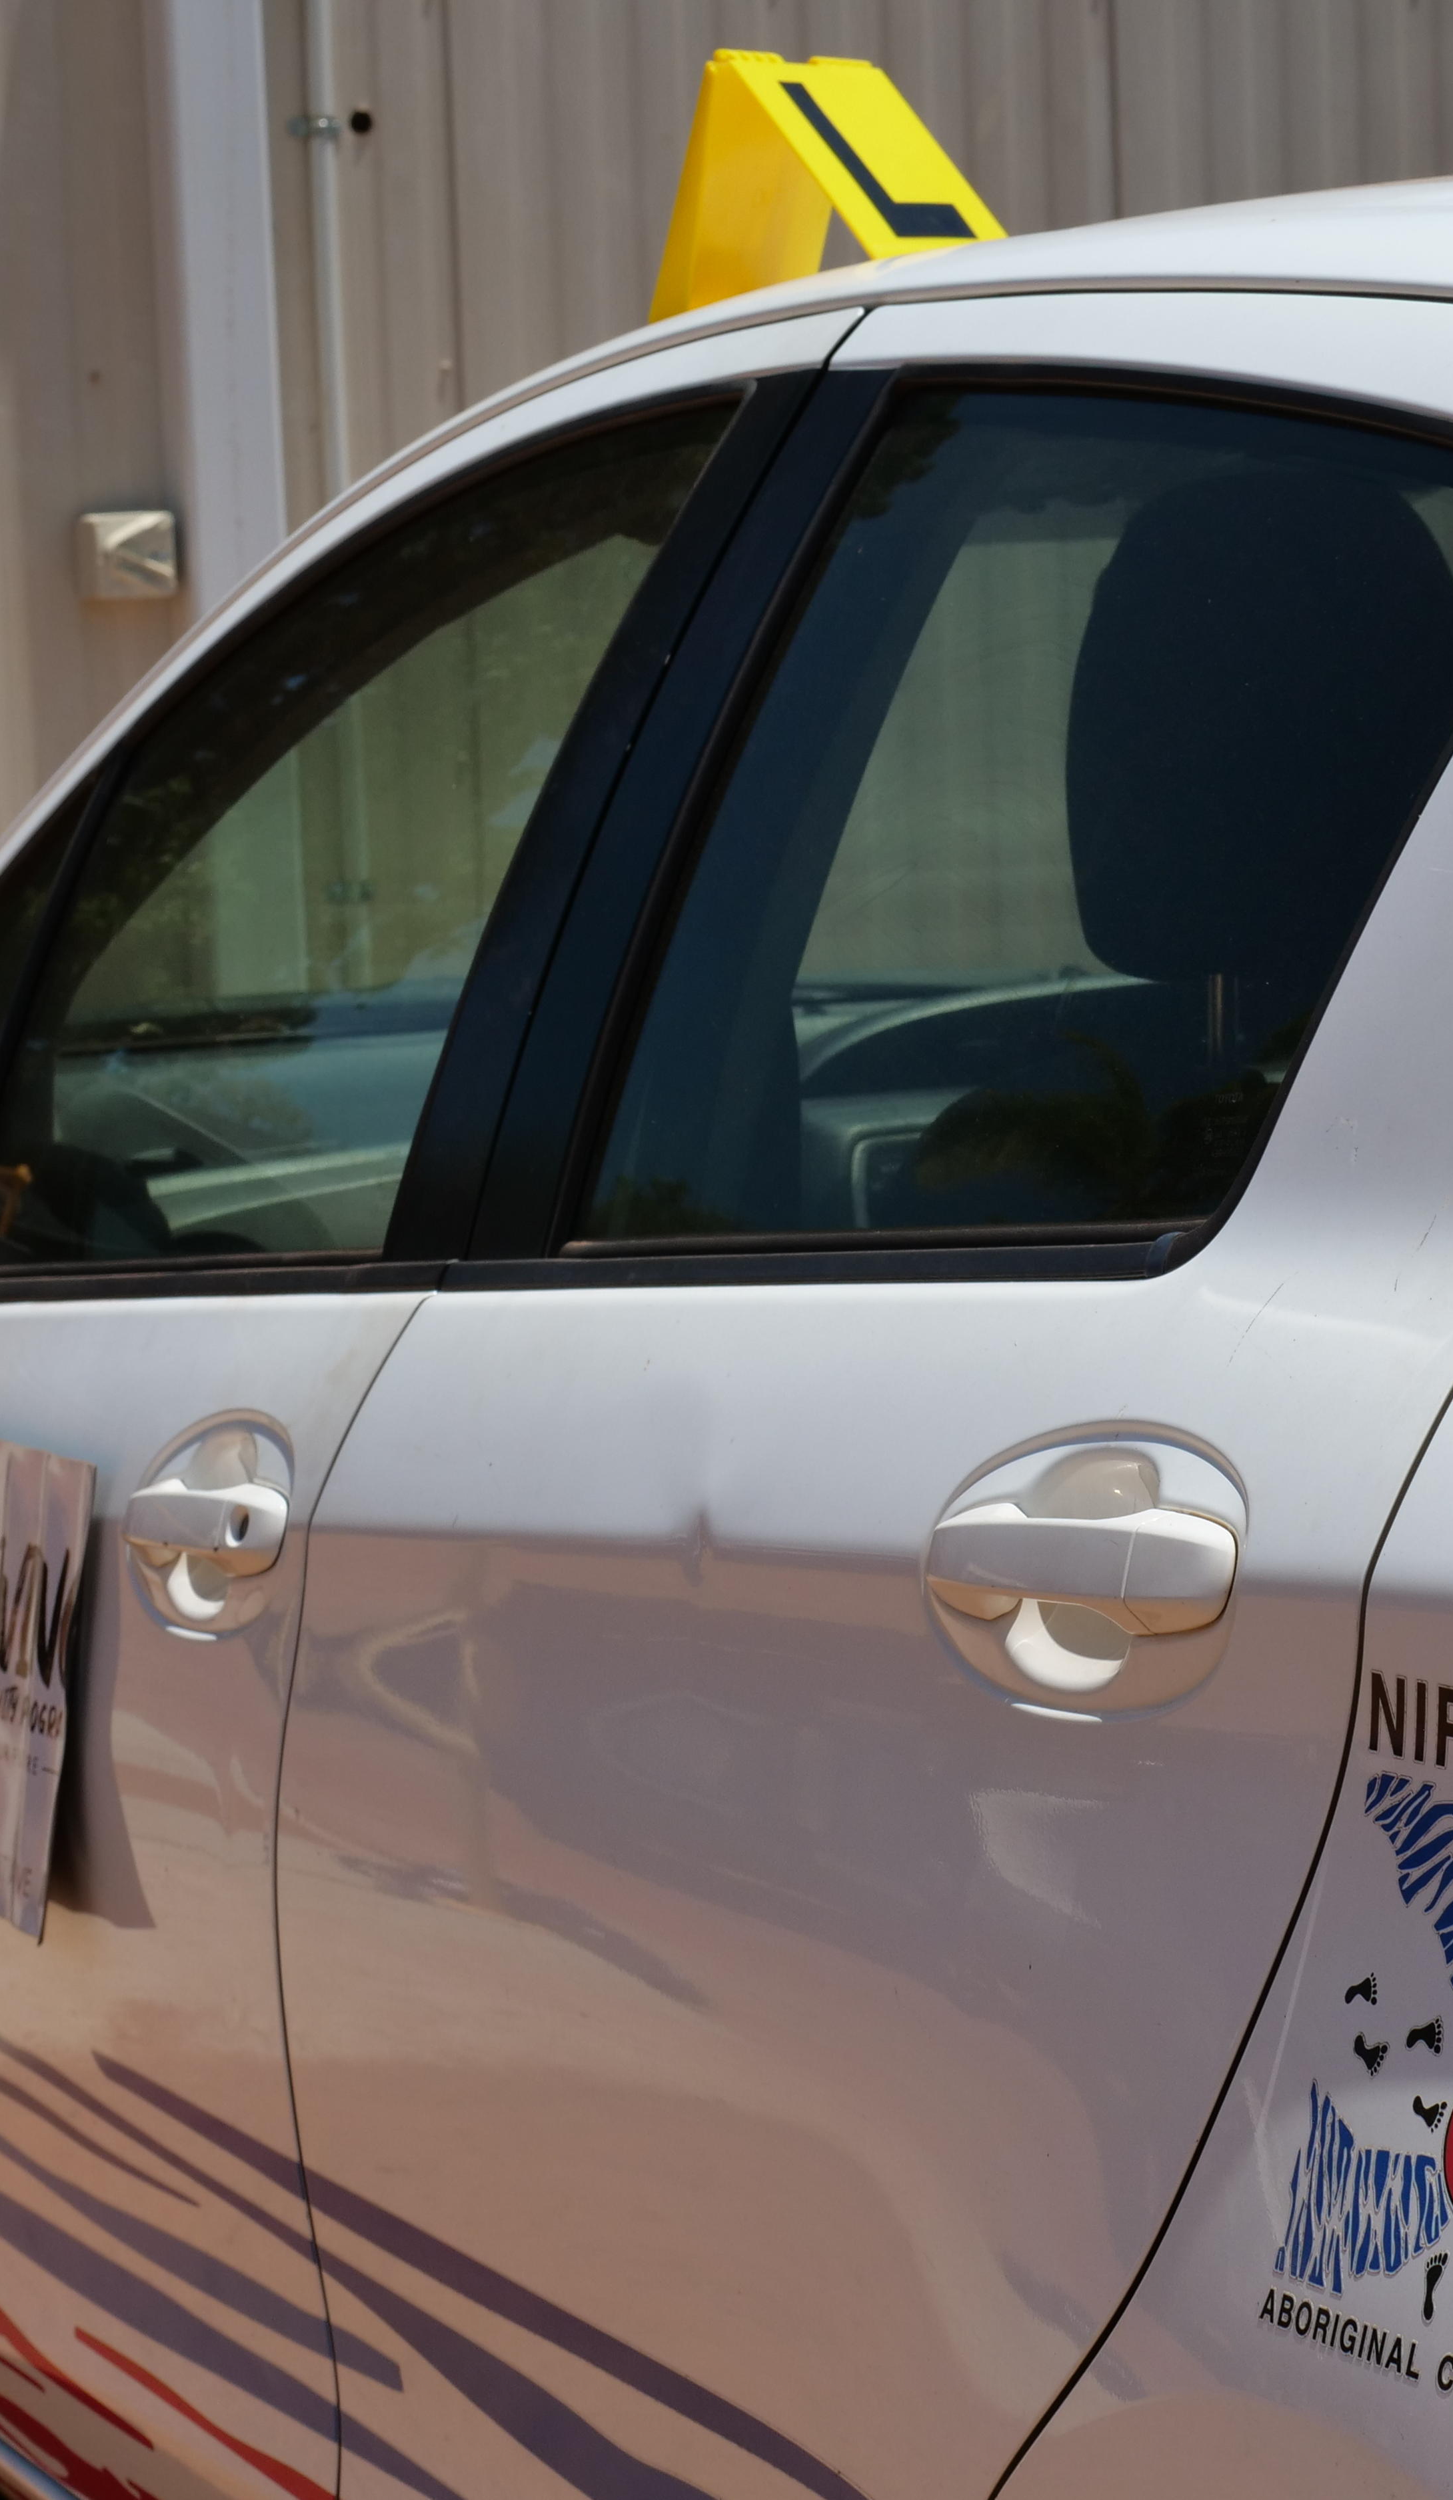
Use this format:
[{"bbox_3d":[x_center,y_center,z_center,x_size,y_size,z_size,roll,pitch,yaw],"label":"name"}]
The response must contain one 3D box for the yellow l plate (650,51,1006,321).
[{"bbox_3d":[0.050,-0.547,3.500,0.140,0.142,0.148,-11,0,30],"label":"yellow l plate"}]

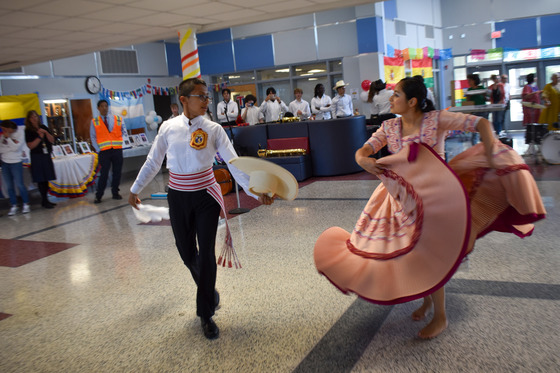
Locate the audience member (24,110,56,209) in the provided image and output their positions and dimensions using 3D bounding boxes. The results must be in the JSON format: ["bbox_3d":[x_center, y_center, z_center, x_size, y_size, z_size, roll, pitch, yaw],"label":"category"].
[{"bbox_3d":[-4.239,-0.469,9.092,0.420,1.680,0.520,2,11,39],"label":"audience member"}]

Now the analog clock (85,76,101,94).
[{"bbox_3d":[-4.421,-2.381,12.100,0.060,0.410,0.410,2,11,40],"label":"analog clock"}]

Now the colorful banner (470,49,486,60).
[{"bbox_3d":[6.508,-4.288,16.800,0.440,0.350,0.030,-1,9,26],"label":"colorful banner"}]

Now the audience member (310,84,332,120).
[{"bbox_3d":[0.868,-1.211,10.535,0.500,1.740,0.330,-6,9,-7],"label":"audience member"}]

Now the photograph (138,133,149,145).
[{"bbox_3d":[-3.373,-1.180,12.700,0.030,0.280,0.220,-15,0,41],"label":"photograph"}]

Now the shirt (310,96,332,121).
[{"bbox_3d":[0.837,-1.560,10.400,0.480,0.640,0.300,-6,9,-7],"label":"shirt"}]

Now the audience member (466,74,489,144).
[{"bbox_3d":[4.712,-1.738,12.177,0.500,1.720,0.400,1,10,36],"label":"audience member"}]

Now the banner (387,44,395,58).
[{"bbox_3d":[3.128,-3.814,14.500,0.030,0.350,0.420,1,11,39],"label":"banner"}]

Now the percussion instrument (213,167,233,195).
[{"bbox_3d":[-0.995,-0.086,8.800,0.400,0.460,0.380,-3,9,17],"label":"percussion instrument"}]

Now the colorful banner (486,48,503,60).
[{"bbox_3d":[6.494,-3.993,15.500,0.450,0.350,0.030,0,10,29],"label":"colorful banner"}]

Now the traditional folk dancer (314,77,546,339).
[{"bbox_3d":[0.871,0.116,2.970,1.250,1.480,1.000,0,10,30],"label":"traditional folk dancer"}]

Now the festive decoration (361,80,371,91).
[{"bbox_3d":[2.040,-2.396,12.200,0.240,0.270,0.240,-1,10,24],"label":"festive decoration"}]

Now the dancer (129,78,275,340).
[{"bbox_3d":[-0.495,0.135,3.300,0.900,1.600,0.580,-6,9,-6],"label":"dancer"}]

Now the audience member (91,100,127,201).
[{"bbox_3d":[-3.093,-0.606,9.150,0.560,1.760,0.360,-8,9,-16],"label":"audience member"}]

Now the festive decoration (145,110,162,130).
[{"bbox_3d":[-3.204,-1.672,13.000,0.350,0.500,0.480,2,11,37],"label":"festive decoration"}]

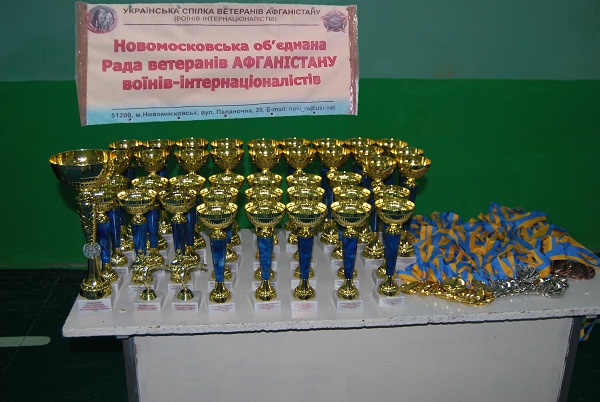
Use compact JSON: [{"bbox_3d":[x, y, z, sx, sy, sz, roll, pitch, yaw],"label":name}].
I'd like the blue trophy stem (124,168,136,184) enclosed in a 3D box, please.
[{"bbox_3d":[-0.472,-0.028,1.687,0.033,0.122,0.033,-1,18,-5],"label":"blue trophy stem"}]

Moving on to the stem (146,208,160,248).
[{"bbox_3d":[-0.414,0.075,1.691,0.040,0.120,0.040,-1,19,-6],"label":"stem"}]

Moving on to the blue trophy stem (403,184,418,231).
[{"bbox_3d":[0.285,0.019,1.562,0.033,0.122,0.033,-1,18,-5],"label":"blue trophy stem"}]

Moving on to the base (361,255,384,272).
[{"bbox_3d":[0.221,0.173,1.799,0.066,0.026,0.066,-1,19,-6],"label":"base"}]

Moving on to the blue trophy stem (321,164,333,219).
[{"bbox_3d":[0.077,-0.021,1.671,0.033,0.127,0.033,-1,18,-5],"label":"blue trophy stem"}]

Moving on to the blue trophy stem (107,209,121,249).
[{"bbox_3d":[-0.458,0.071,1.497,0.034,0.102,0.034,-1,18,-5],"label":"blue trophy stem"}]

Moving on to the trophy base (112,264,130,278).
[{"bbox_3d":[-0.518,0.188,1.712,0.066,0.025,0.066,-1,19,-6],"label":"trophy base"}]

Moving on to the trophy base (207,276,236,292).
[{"bbox_3d":[-0.190,0.193,1.452,0.056,0.022,0.056,-1,18,-5],"label":"trophy base"}]

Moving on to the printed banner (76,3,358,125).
[{"bbox_3d":[-0.405,-0.689,3.069,1.395,0.595,0.020,-1,18,-6],"label":"printed banner"}]

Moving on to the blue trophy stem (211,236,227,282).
[{"bbox_3d":[-0.202,0.147,1.498,0.041,0.122,0.041,-1,19,-6],"label":"blue trophy stem"}]

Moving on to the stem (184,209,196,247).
[{"bbox_3d":[-0.313,0.073,1.703,0.040,0.120,0.040,-1,19,-6],"label":"stem"}]

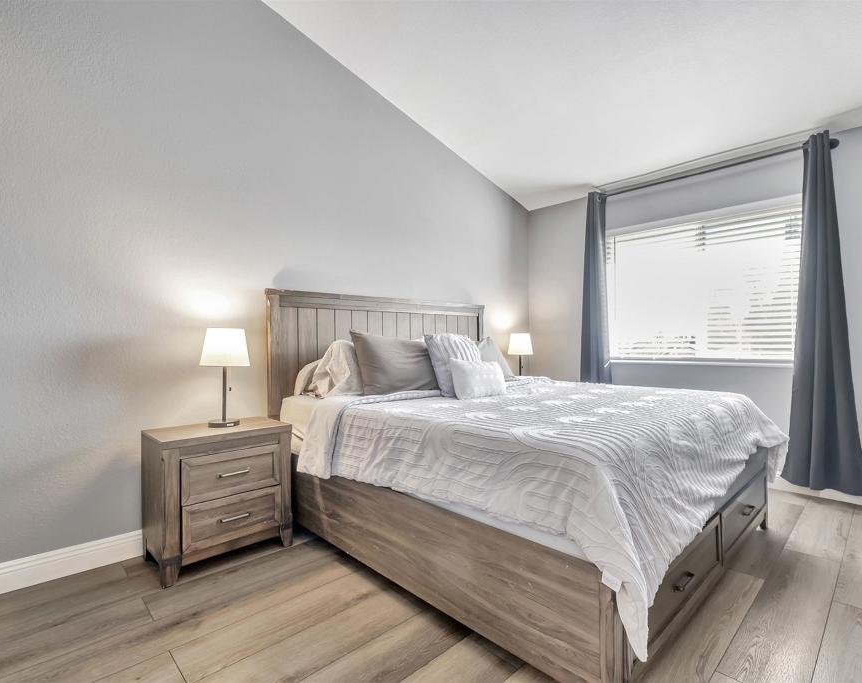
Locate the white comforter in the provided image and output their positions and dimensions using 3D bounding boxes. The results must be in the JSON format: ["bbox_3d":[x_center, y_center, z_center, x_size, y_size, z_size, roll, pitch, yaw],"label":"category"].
[{"bbox_3d":[0.686,0.538,2.374,2.169,0.501,1.733,0,-1,-43],"label":"white comforter"}]

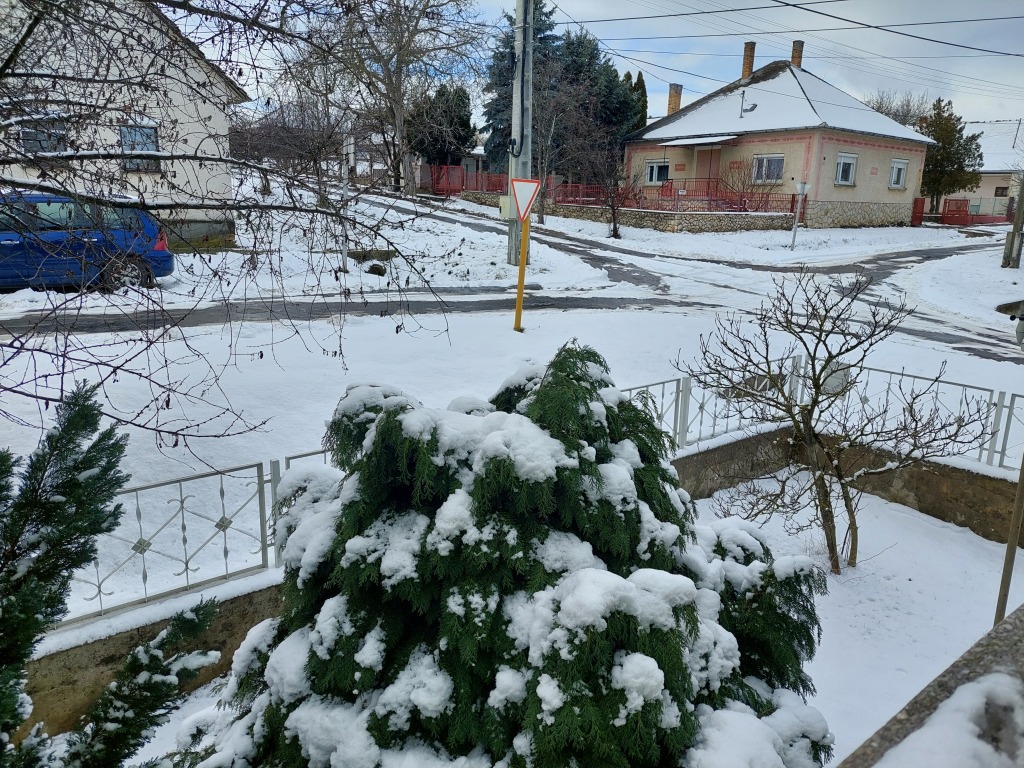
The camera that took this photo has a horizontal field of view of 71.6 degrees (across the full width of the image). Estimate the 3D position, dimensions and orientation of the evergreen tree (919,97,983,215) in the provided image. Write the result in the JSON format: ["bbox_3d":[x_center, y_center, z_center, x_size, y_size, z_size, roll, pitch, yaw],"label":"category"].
[{"bbox_3d":[24.230,-12.416,39.215,3.337,6.267,3.171,9,16,29],"label":"evergreen tree"}]

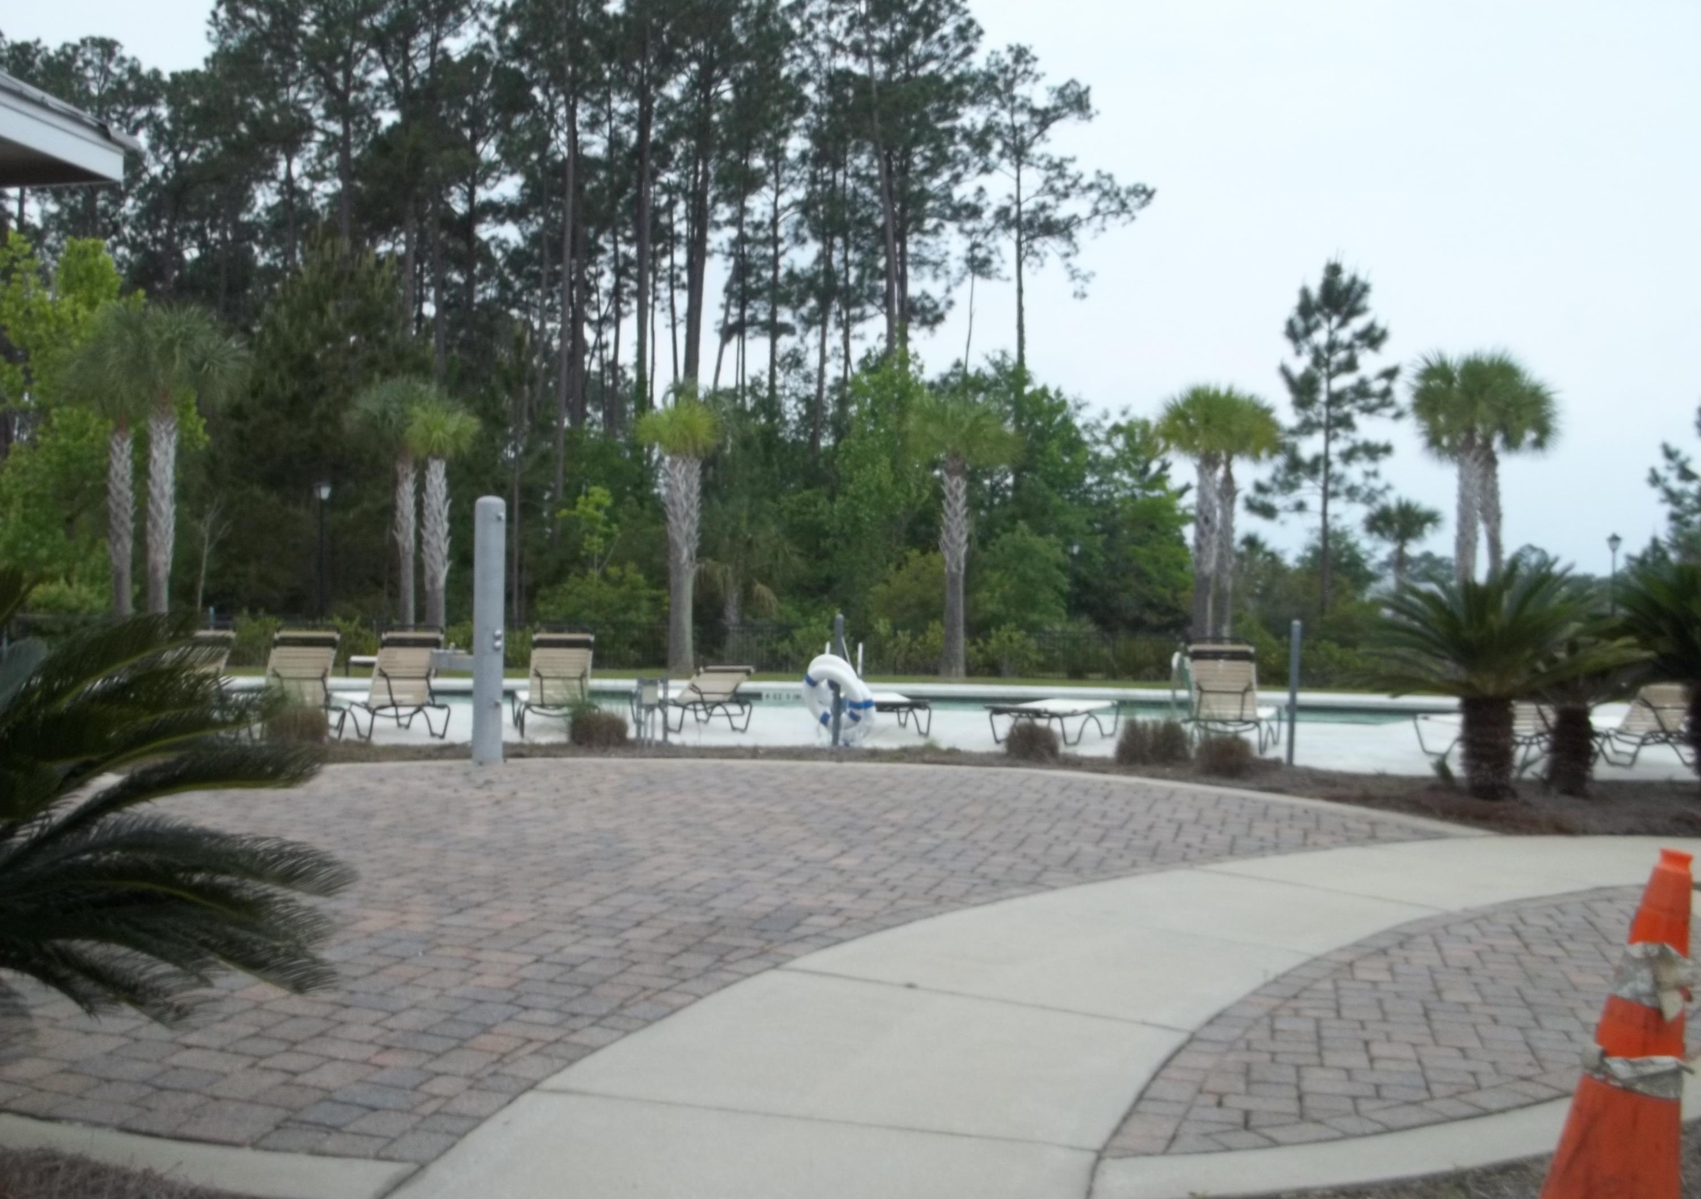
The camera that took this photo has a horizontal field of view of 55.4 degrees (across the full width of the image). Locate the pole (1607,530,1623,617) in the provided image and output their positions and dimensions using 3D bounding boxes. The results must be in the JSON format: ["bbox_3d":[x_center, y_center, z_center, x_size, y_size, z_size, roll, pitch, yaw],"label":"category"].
[{"bbox_3d":[23.582,0.037,50.000,0.450,4.100,0.450,1,-1,0],"label":"pole"}]

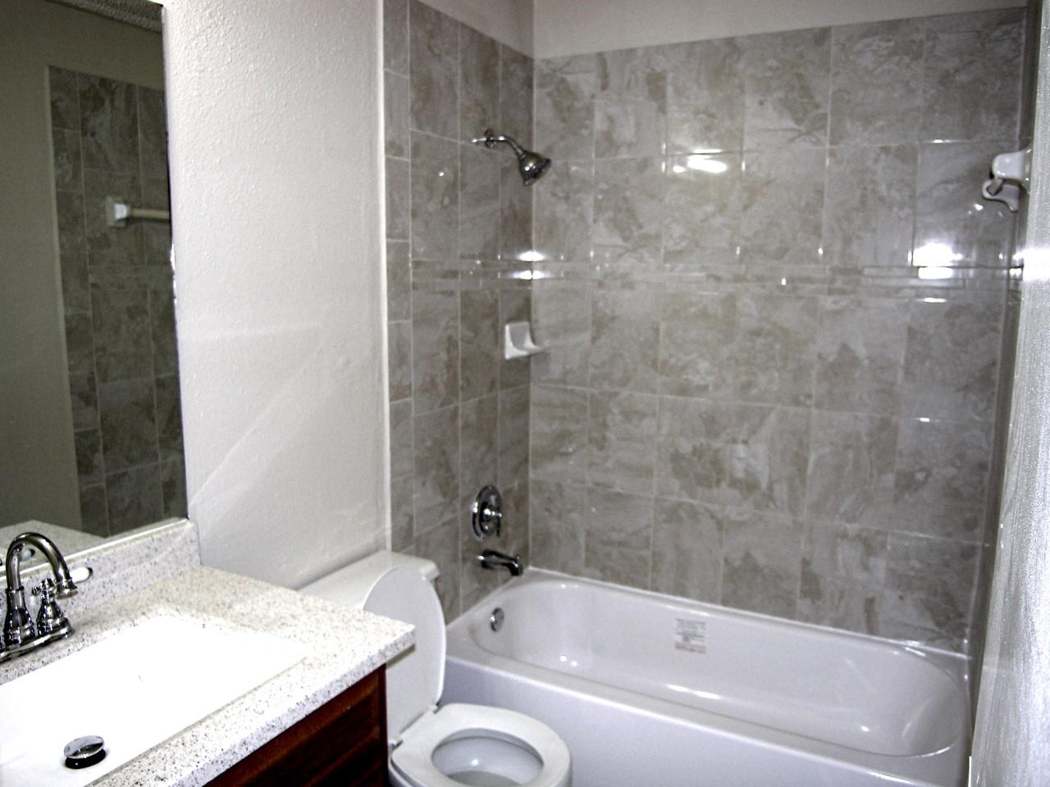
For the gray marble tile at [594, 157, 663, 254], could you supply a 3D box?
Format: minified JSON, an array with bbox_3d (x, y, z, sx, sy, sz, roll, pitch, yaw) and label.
[{"bbox_3d":[0.353,-0.630,2.505,0.250,0.350,0.010,5,10,27],"label":"gray marble tile"}]

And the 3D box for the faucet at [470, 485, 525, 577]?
[{"bbox_3d":[-0.074,0.472,2.478,0.140,0.300,0.180,5,10,28],"label":"faucet"}]

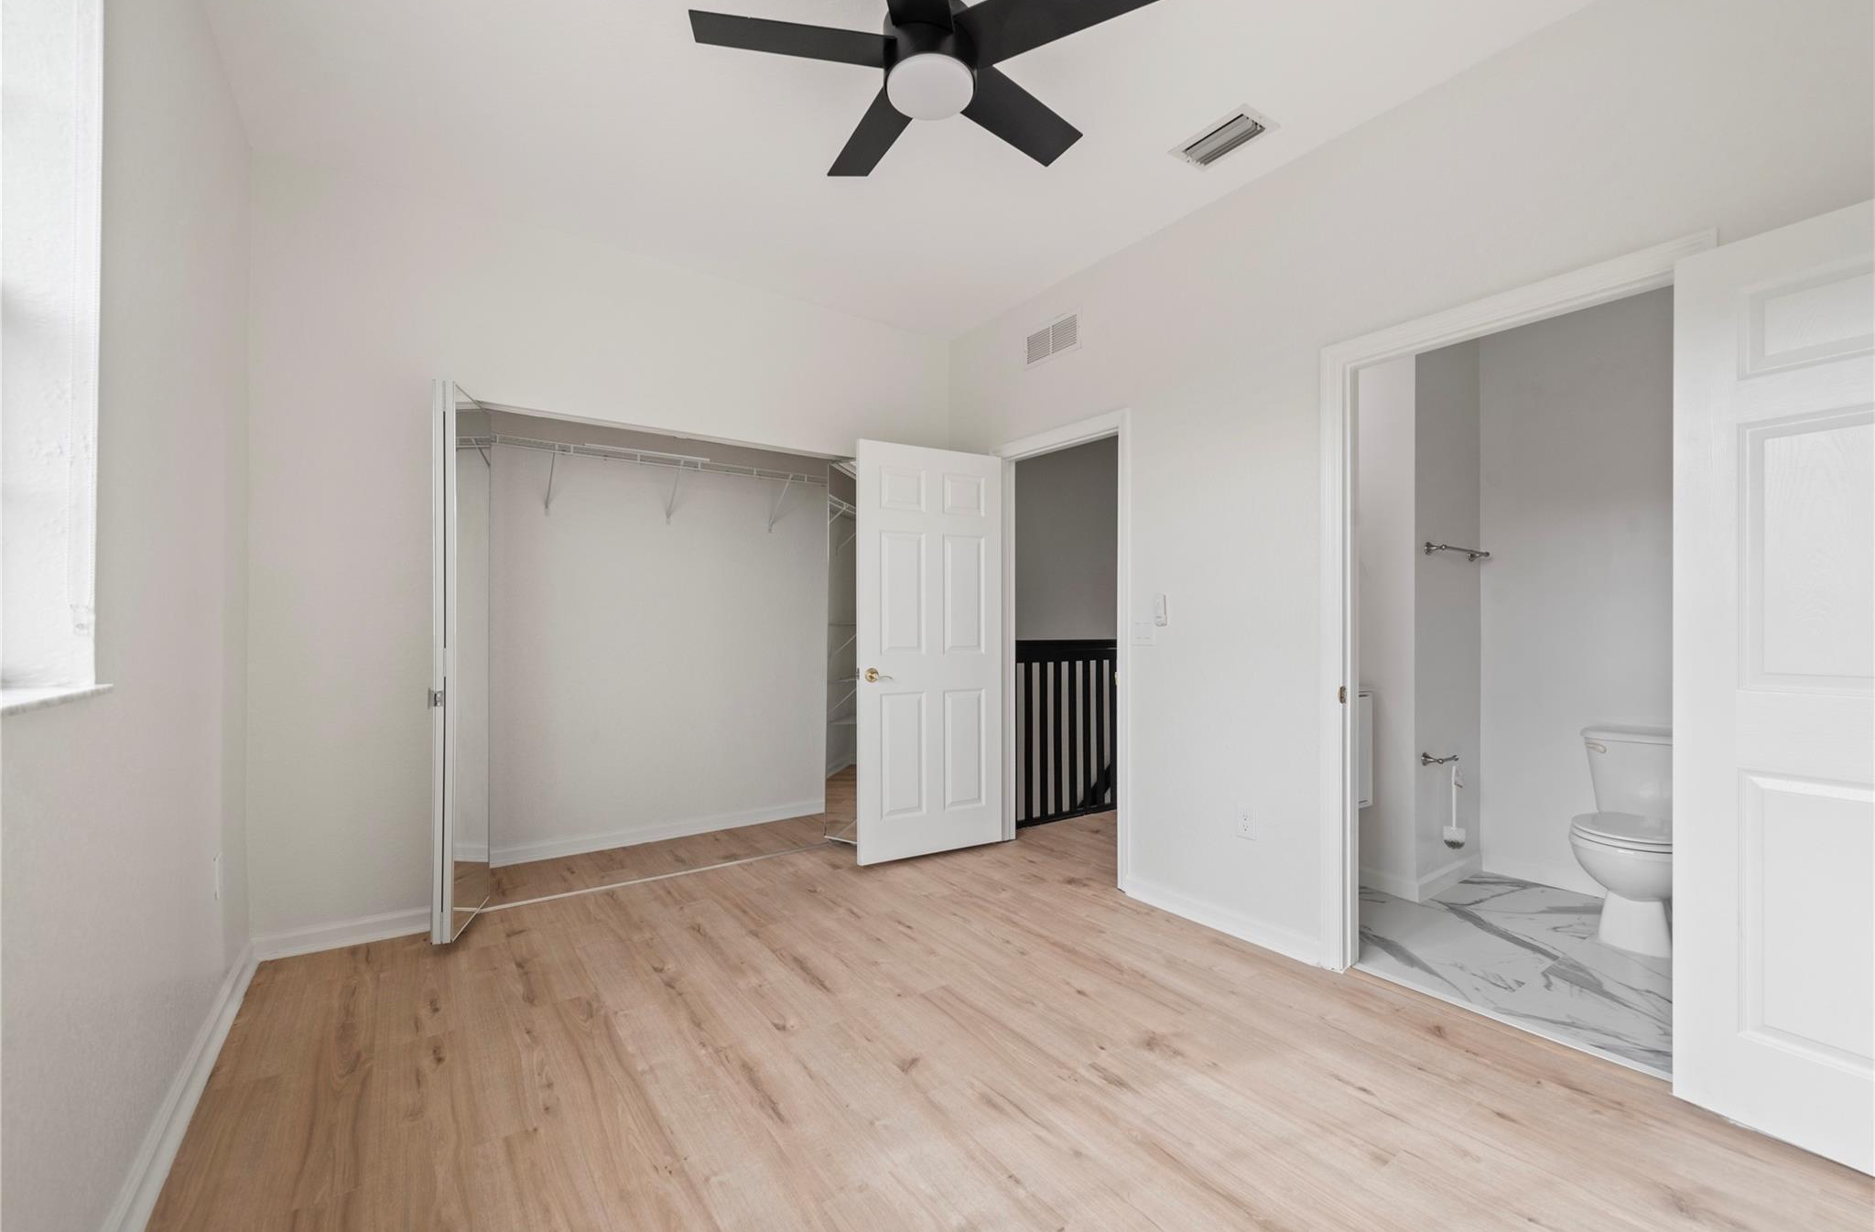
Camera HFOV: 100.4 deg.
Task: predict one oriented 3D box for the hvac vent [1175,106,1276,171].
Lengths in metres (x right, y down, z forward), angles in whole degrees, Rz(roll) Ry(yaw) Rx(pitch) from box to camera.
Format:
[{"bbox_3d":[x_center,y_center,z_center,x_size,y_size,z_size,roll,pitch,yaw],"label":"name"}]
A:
[{"bbox_3d":[0.969,-1.605,2.651,0.199,0.023,0.308,0,-1,-35],"label":"hvac vent"}]

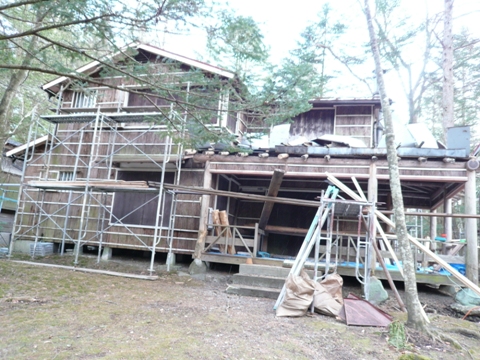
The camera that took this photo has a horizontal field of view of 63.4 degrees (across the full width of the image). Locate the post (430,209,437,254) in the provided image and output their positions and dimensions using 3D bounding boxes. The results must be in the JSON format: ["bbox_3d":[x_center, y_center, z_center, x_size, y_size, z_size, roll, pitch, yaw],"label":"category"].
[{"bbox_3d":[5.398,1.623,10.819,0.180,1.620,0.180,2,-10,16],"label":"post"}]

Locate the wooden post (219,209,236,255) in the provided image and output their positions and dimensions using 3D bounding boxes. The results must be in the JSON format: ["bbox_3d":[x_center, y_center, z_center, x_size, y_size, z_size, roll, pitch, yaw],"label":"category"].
[{"bbox_3d":[-0.300,1.304,9.650,0.170,1.106,0.170,-16,-14,12],"label":"wooden post"}]

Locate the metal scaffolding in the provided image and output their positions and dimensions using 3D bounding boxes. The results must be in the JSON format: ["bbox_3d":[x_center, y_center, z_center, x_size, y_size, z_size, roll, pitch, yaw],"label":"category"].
[{"bbox_3d":[-3.310,0.170,9.087,3.750,3.720,0.840,2,-10,16],"label":"metal scaffolding"}]

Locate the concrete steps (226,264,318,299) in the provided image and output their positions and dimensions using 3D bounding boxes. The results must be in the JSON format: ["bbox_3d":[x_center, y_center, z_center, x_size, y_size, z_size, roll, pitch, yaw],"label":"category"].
[{"bbox_3d":[0.729,1.989,7.573,1.680,0.500,1.100,2,-10,16],"label":"concrete steps"}]

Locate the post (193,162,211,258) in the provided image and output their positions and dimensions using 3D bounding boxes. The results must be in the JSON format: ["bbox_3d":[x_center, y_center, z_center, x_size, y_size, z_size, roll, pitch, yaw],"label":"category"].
[{"bbox_3d":[-0.856,0.666,8.923,0.180,2.240,0.180,3,-10,16],"label":"post"}]

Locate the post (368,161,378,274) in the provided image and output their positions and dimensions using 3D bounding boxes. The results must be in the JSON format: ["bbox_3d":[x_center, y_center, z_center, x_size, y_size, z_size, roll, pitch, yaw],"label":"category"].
[{"bbox_3d":[2.726,0.760,7.929,0.190,2.289,0.190,2,-10,16],"label":"post"}]

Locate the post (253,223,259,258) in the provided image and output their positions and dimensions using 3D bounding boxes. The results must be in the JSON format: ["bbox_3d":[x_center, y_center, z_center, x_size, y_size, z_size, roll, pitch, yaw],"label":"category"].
[{"bbox_3d":[0.349,1.317,8.470,0.090,0.746,0.090,2,-10,16],"label":"post"}]

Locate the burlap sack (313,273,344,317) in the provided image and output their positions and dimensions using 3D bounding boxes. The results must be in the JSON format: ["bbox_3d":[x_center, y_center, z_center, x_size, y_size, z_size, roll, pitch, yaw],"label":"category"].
[{"bbox_3d":[1.447,1.865,6.326,0.530,0.700,0.450,2,-10,16],"label":"burlap sack"}]

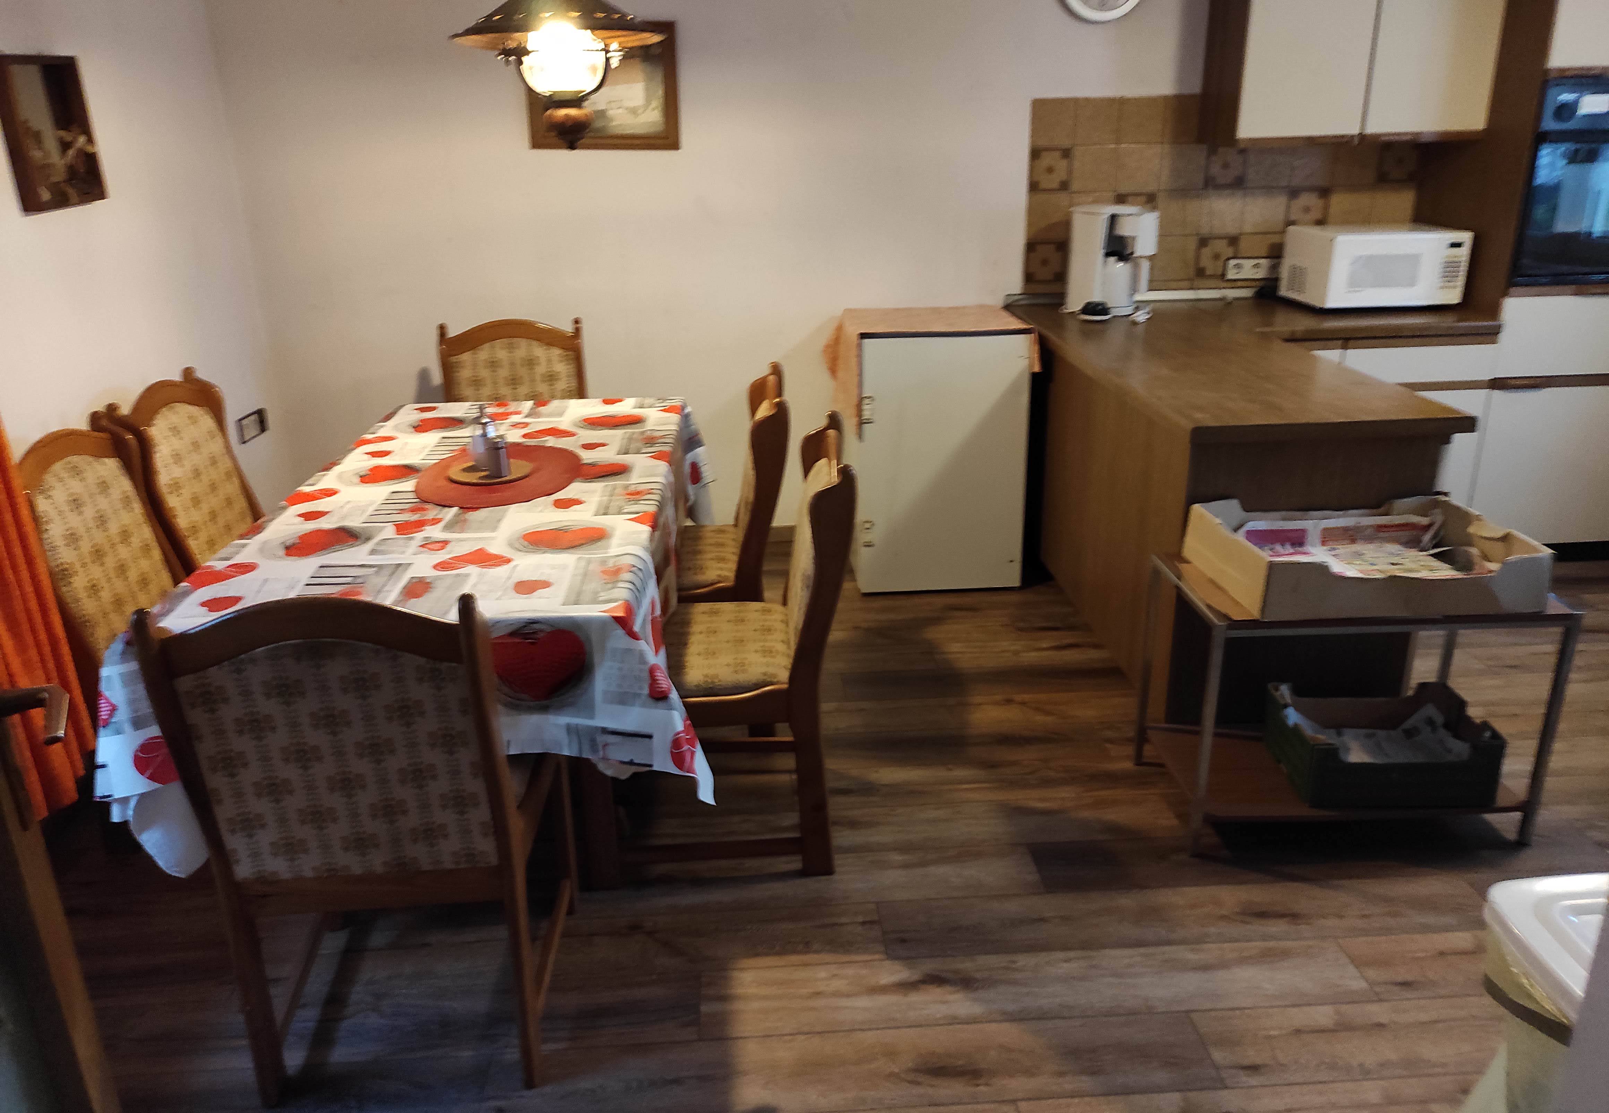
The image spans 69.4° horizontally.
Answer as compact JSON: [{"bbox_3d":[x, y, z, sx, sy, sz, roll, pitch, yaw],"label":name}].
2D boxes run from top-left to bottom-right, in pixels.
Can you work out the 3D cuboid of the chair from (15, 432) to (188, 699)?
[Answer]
[{"bbox_3d":[-1.431,0.158,2.806,0.580,0.953,0.460,-2,21,-2],"label":"chair"}]

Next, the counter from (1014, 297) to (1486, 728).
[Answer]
[{"bbox_3d":[1.275,-0.266,3.904,0.730,0.850,1.850,-2,21,-2],"label":"counter"}]

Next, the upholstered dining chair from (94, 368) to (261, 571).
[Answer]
[{"bbox_3d":[-1.380,-0.040,3.103,0.560,0.875,0.490,-3,20,-6],"label":"upholstered dining chair"}]

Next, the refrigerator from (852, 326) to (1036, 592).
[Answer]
[{"bbox_3d":[0.463,-0.400,4.214,0.570,0.910,0.540,-2,21,-2],"label":"refrigerator"}]

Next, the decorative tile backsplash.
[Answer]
[{"bbox_3d":[1.441,-1.242,3.980,1.365,0.635,0.015,-2,20,-2],"label":"decorative tile backsplash"}]

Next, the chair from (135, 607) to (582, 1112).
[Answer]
[{"bbox_3d":[-0.682,0.378,1.909,0.490,0.875,0.560,-3,20,-3],"label":"chair"}]

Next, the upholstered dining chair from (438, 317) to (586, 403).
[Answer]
[{"bbox_3d":[-0.944,-0.290,3.761,0.490,0.875,0.560,-3,20,-5],"label":"upholstered dining chair"}]

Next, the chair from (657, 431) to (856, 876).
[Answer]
[{"bbox_3d":[-0.190,0.198,2.630,0.580,0.953,0.460,-2,21,-2],"label":"chair"}]

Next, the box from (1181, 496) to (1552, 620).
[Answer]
[{"bbox_3d":[1.242,-0.008,2.616,0.600,0.136,0.400,-2,21,-2],"label":"box"}]

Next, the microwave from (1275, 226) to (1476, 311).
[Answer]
[{"bbox_3d":[1.920,-0.977,3.911,0.462,0.240,0.325,-2,20,-2],"label":"microwave"}]

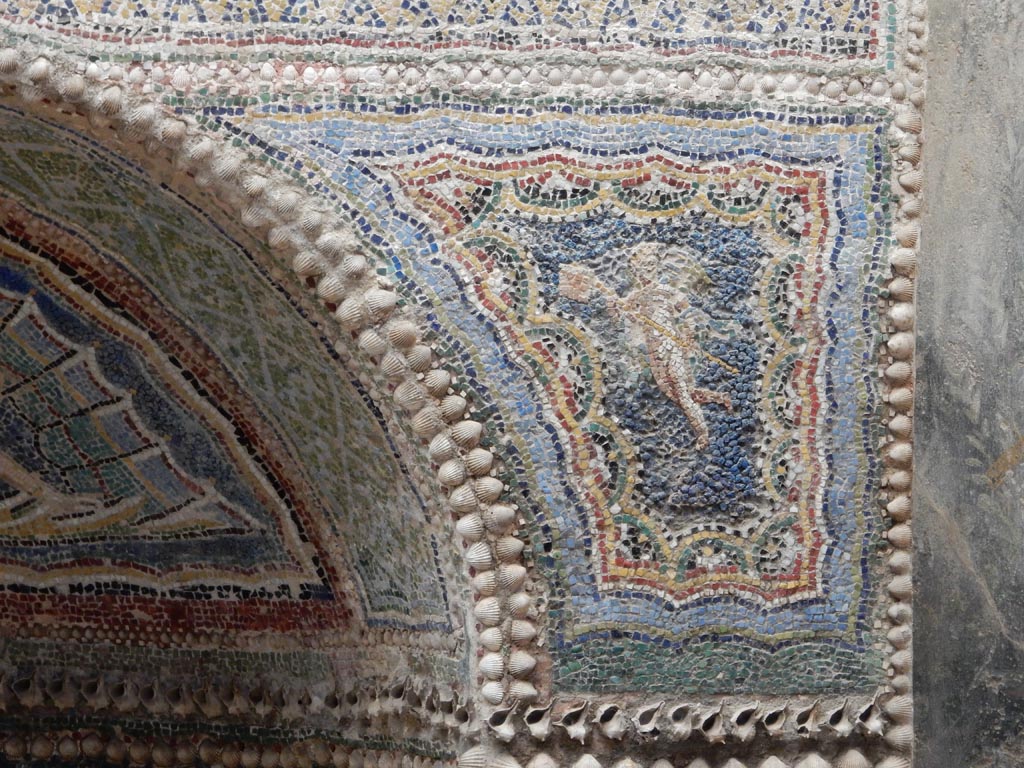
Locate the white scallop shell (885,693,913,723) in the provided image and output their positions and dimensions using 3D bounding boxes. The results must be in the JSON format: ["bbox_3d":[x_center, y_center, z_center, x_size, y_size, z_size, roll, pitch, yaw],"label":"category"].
[{"bbox_3d":[0.438,0.368,7.650,0.031,0.033,0.013,1,0,8],"label":"white scallop shell"}]

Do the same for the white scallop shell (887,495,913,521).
[{"bbox_3d":[0.438,0.140,7.650,0.029,0.030,0.013,1,0,8],"label":"white scallop shell"}]

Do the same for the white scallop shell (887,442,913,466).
[{"bbox_3d":[0.439,0.081,7.650,0.028,0.028,0.013,1,0,8],"label":"white scallop shell"}]

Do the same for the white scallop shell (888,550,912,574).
[{"bbox_3d":[0.439,0.202,7.650,0.027,0.027,0.013,1,0,8],"label":"white scallop shell"}]

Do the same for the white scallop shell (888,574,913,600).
[{"bbox_3d":[0.439,0.230,7.650,0.028,0.029,0.013,1,0,8],"label":"white scallop shell"}]

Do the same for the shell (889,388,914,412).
[{"bbox_3d":[0.471,0.020,8.200,0.032,0.029,0.013,1,-1,2],"label":"shell"}]

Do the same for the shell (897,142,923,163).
[{"bbox_3d":[0.449,-0.260,7.650,0.028,0.023,0.013,1,0,8],"label":"shell"}]

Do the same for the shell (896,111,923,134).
[{"bbox_3d":[0.449,-0.295,7.650,0.030,0.026,0.013,1,0,8],"label":"shell"}]

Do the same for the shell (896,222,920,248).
[{"bbox_3d":[0.447,-0.167,7.650,0.027,0.028,0.013,1,0,8],"label":"shell"}]

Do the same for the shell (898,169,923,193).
[{"bbox_3d":[0.482,-0.246,8.200,0.029,0.029,0.013,1,-1,2],"label":"shell"}]

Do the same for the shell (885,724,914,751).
[{"bbox_3d":[0.469,0.428,8.200,0.036,0.032,0.013,1,-1,2],"label":"shell"}]

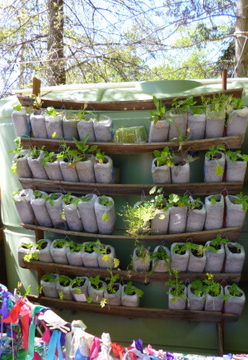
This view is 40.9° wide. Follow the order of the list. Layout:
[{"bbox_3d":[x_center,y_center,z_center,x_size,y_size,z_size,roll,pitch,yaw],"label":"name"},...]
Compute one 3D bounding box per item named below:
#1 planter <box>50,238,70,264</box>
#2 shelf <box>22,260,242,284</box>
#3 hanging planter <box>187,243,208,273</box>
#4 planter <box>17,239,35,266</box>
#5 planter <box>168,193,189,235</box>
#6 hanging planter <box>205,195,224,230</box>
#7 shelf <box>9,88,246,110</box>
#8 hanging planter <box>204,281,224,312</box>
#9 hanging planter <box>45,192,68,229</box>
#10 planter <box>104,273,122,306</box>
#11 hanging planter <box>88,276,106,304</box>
[{"bbox_3d":[-0.431,0.485,2.266,0.108,0.150,0.100,2,7,12],"label":"planter"},{"bbox_3d":[0.028,0.530,1.923,1.200,0.075,0.090,0,8,7],"label":"shelf"},{"bbox_3d":[0.415,0.446,1.887,0.097,0.160,0.100,0,8,4],"label":"hanging planter"},{"bbox_3d":[-0.594,0.436,2.011,0.088,0.150,0.100,1,8,9],"label":"planter"},{"bbox_3d":[0.314,0.203,1.924,0.100,0.200,0.100,0,6,10],"label":"planter"},{"bbox_3d":[0.501,0.187,1.851,0.095,0.190,0.100,0,8,4],"label":"hanging planter"},{"bbox_3d":[-0.003,-0.442,1.861,1.280,0.100,0.050,1,7,10],"label":"shelf"},{"bbox_3d":[0.470,0.610,1.734,0.089,0.142,0.089,0,4,11],"label":"hanging planter"},{"bbox_3d":[-0.405,0.199,2.052,0.100,0.212,0.100,-4,6,11],"label":"hanging planter"},{"bbox_3d":[-0.059,0.647,1.921,0.096,0.129,0.095,1,8,11],"label":"planter"},{"bbox_3d":[-0.147,0.619,1.855,0.083,0.141,0.083,0,4,11],"label":"hanging planter"}]

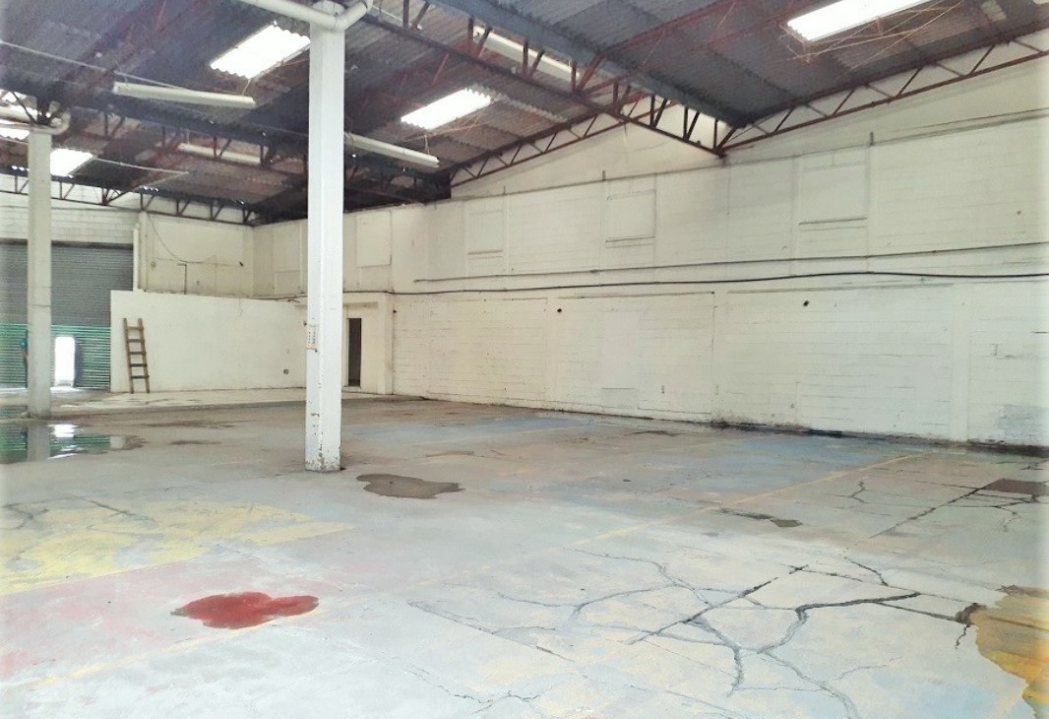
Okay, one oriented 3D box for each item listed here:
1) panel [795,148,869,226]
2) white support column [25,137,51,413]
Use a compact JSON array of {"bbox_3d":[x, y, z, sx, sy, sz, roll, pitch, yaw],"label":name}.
[{"bbox_3d":[5.670,-3.168,15.125,1.317,1.227,0.080,2,2,41],"label":"panel"},{"bbox_3d":[-9.699,-1.673,16.362,0.300,5.600,0.300,2,2,41],"label":"white support column"}]

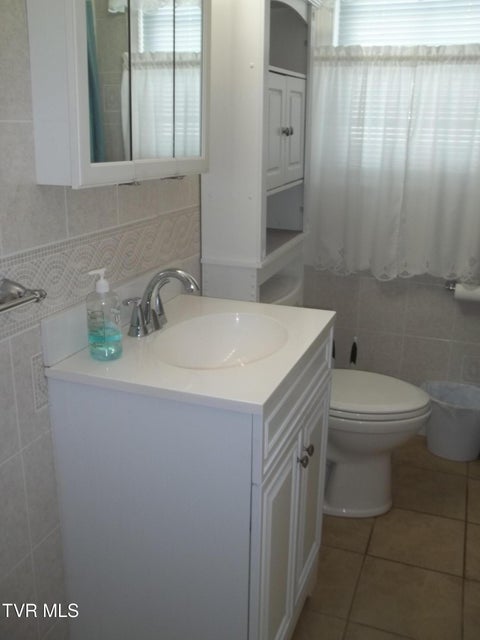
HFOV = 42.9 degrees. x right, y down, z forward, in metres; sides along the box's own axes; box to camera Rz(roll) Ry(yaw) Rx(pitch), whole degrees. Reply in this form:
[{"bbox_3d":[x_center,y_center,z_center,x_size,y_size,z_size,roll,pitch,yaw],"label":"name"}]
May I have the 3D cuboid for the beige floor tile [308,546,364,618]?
[{"bbox_3d":[0.216,0.795,1.911,0.303,0.010,0.303,7,18,19],"label":"beige floor tile"}]

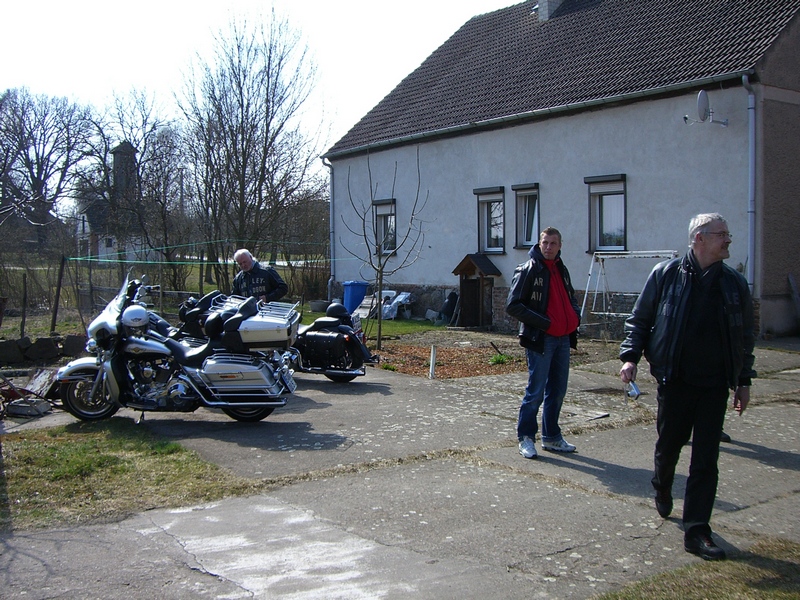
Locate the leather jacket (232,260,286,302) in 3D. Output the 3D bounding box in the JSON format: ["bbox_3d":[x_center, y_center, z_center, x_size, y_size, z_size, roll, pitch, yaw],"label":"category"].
[{"bbox_3d":[-1.668,-0.090,10.506,0.620,0.700,0.400,1,3,18],"label":"leather jacket"}]

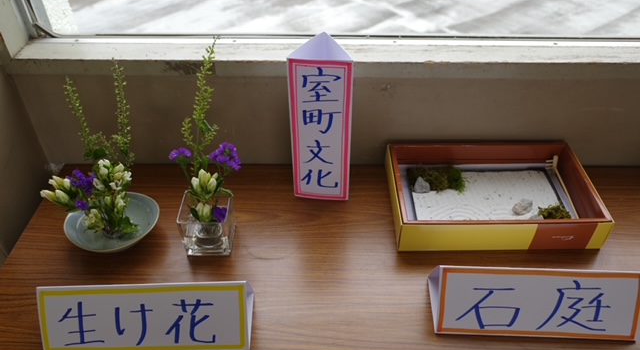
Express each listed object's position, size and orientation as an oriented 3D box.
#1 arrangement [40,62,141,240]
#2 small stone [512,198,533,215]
[{"bbox_3d":[-0.259,-0.017,0.552,0.126,0.236,0.090,-1,42,0],"label":"arrangement"},{"bbox_3d":[0.260,0.041,0.640,0.025,0.015,0.017,-9,42,-9],"label":"small stone"}]

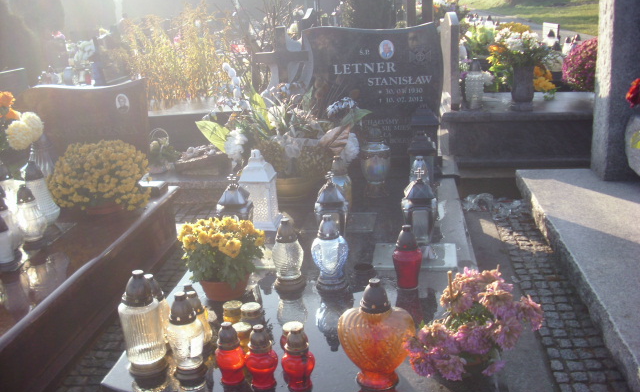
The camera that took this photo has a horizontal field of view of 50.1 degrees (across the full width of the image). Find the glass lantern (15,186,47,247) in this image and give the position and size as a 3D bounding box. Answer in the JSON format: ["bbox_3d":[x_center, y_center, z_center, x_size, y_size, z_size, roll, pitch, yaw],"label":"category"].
[{"bbox_3d":[-1.377,0.092,3.235,0.145,0.282,0.145,-1,16,7],"label":"glass lantern"}]

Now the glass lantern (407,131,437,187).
[{"bbox_3d":[0.489,-0.138,3.287,0.136,0.355,0.136,-1,17,7],"label":"glass lantern"}]

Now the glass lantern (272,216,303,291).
[{"bbox_3d":[-0.116,0.203,2.450,0.112,0.255,0.112,-1,17,7],"label":"glass lantern"}]

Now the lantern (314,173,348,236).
[{"bbox_3d":[0.044,0.056,2.631,0.135,0.295,0.135,-1,16,8],"label":"lantern"}]

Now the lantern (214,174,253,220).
[{"bbox_3d":[-0.368,0.063,2.934,0.145,0.325,0.145,-1,16,7],"label":"lantern"}]

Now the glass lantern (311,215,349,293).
[{"bbox_3d":[0.032,0.183,2.281,0.122,0.245,0.108,-1,16,8],"label":"glass lantern"}]

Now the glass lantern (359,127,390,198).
[{"bbox_3d":[0.283,-0.178,3.569,0.158,0.355,0.158,-1,16,7],"label":"glass lantern"}]

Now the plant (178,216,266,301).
[{"bbox_3d":[-0.353,0.224,2.460,0.310,0.280,0.300,-1,16,7],"label":"plant"}]

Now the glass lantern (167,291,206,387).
[{"bbox_3d":[-0.344,0.359,1.782,0.095,0.228,0.095,-1,16,8],"label":"glass lantern"}]

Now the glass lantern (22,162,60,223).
[{"bbox_3d":[-1.394,-0.005,3.388,0.180,0.347,0.180,-1,17,7],"label":"glass lantern"}]

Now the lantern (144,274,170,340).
[{"bbox_3d":[-0.505,0.349,2.066,0.096,0.243,0.096,-1,17,7],"label":"lantern"}]

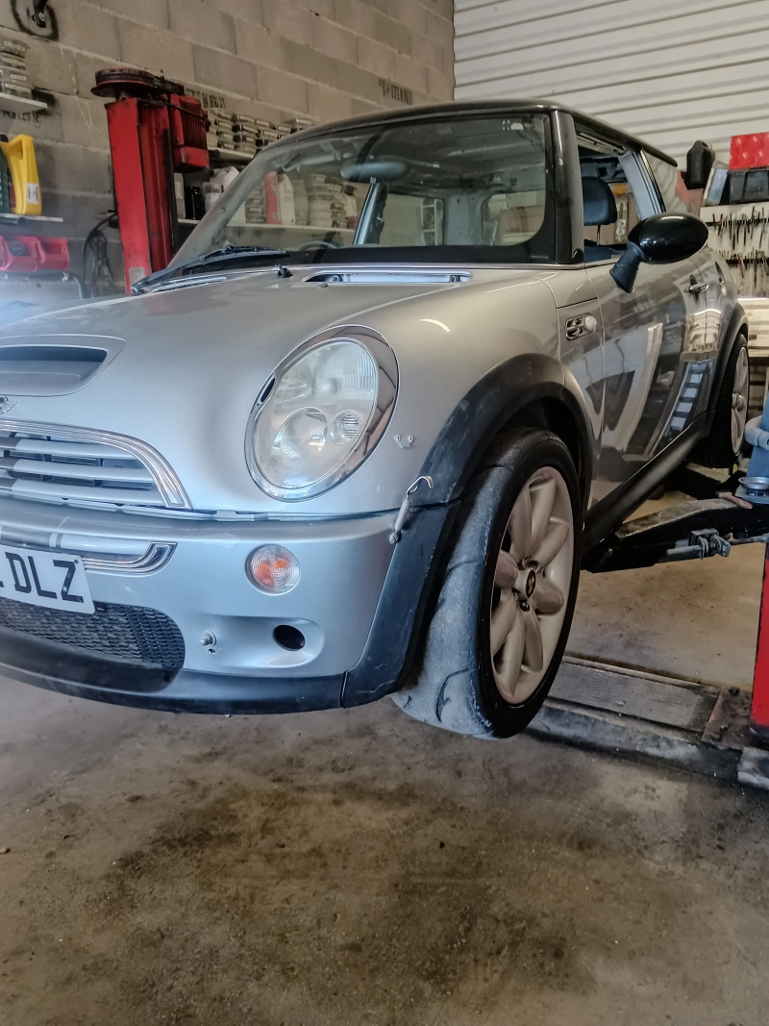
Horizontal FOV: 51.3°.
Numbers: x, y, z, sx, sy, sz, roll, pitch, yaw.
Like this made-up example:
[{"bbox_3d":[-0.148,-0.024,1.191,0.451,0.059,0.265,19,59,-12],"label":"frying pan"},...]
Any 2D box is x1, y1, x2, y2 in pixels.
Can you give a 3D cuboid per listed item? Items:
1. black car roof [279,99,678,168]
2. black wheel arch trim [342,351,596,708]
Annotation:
[{"bbox_3d":[0.455,-1.413,3.128,1.140,0.160,1.700,7,18,31],"label":"black car roof"},{"bbox_3d":[0.191,-0.028,1.562,0.210,0.570,0.840,7,18,31],"label":"black wheel arch trim"}]

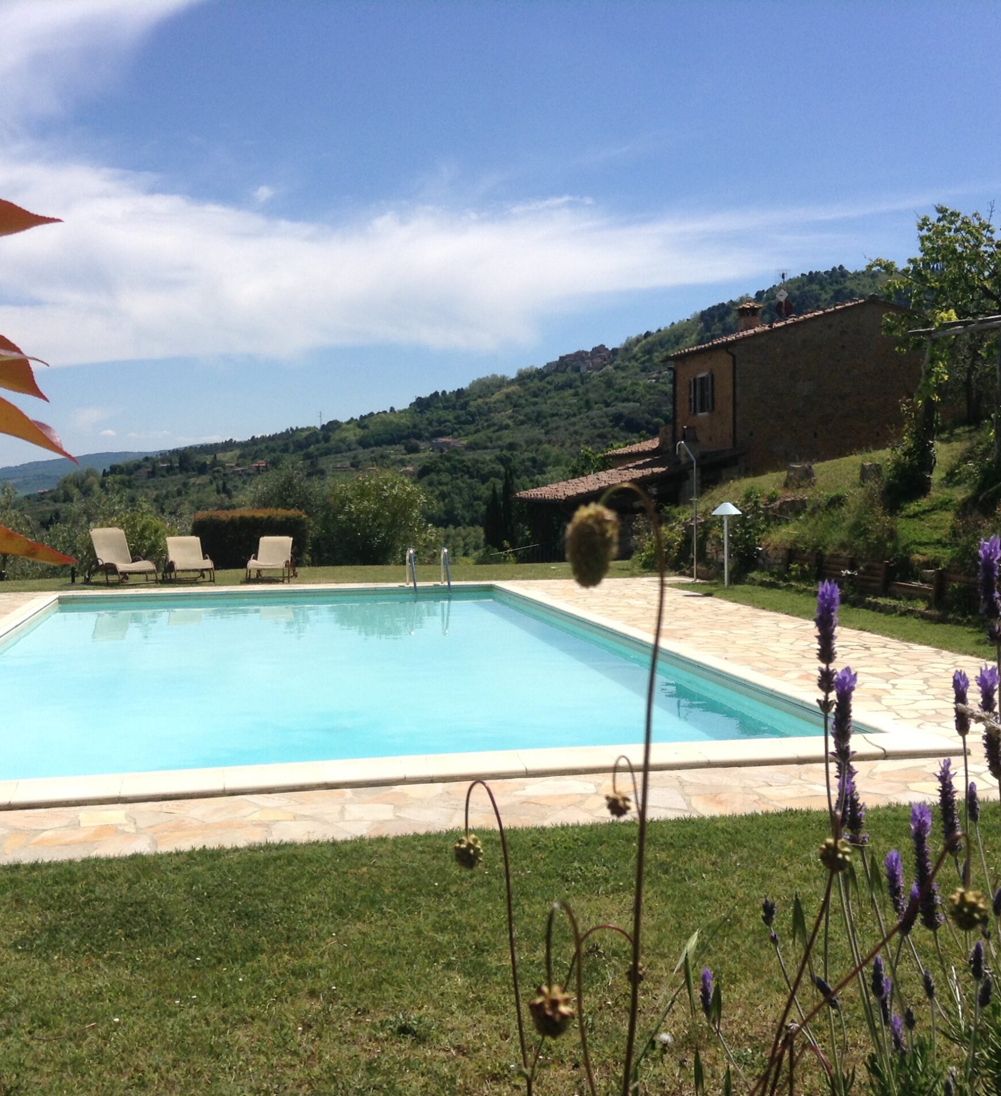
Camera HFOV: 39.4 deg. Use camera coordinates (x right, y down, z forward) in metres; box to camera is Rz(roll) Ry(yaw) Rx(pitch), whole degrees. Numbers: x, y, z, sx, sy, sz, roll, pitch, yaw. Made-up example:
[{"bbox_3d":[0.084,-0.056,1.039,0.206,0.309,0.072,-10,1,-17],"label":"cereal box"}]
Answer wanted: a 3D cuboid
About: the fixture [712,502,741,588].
[{"bbox_3d":[3.128,-0.040,19.290,0.425,1.181,0.425,-1,3,0],"label":"fixture"}]

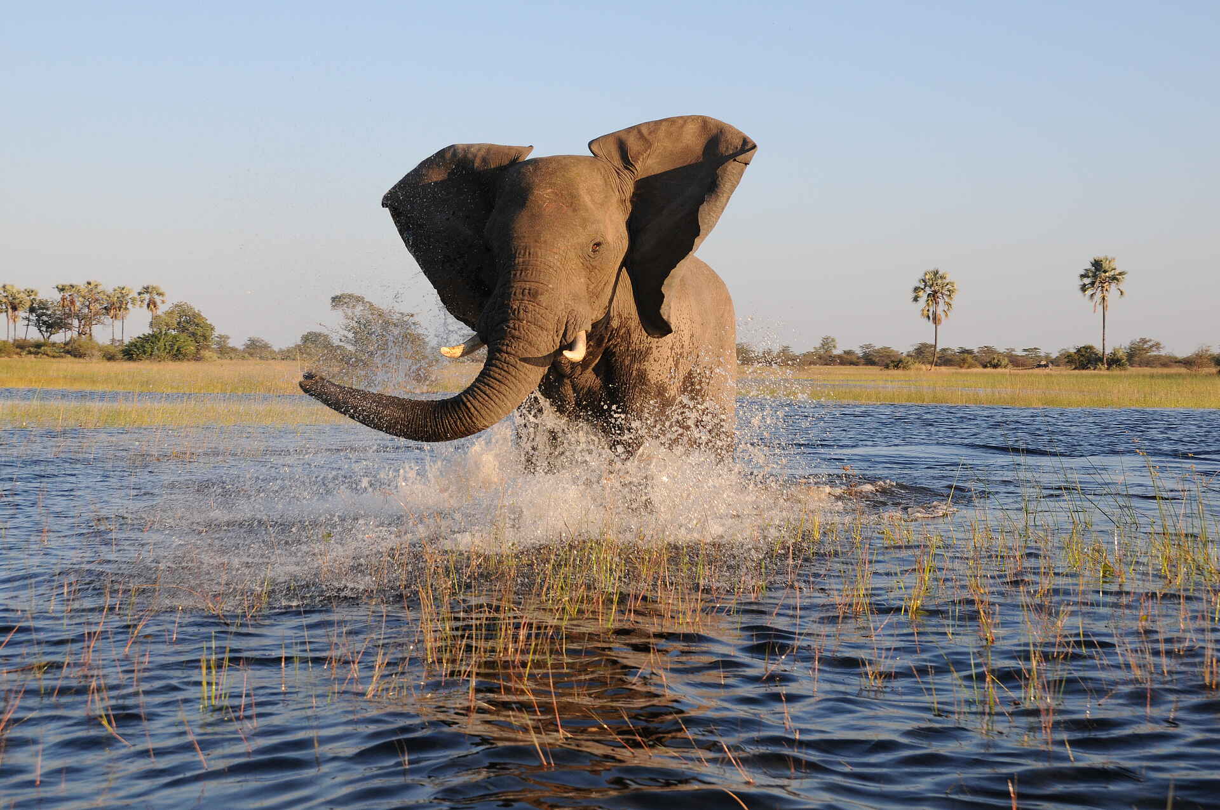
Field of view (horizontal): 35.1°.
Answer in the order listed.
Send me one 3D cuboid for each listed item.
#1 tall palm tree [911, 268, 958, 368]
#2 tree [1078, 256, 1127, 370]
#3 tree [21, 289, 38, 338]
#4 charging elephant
[{"bbox_3d":[41.994,-11.116,250.000,6.050,13.220,6.050,0,1,0],"label":"tall palm tree"},{"bbox_3d":[63.856,-11.888,250.000,6.300,14.880,6.300,0,1,0],"label":"tree"},{"bbox_3d":[-97.784,-13.969,325.000,4.000,11.400,4.000,0,1,0],"label":"tree"},{"bbox_3d":[-0.090,-0.360,14.800,2.700,3.500,4.900,1,2,18],"label":"charging elephant"}]

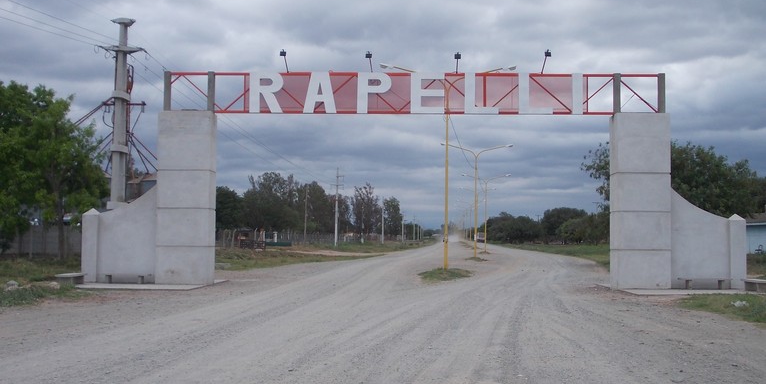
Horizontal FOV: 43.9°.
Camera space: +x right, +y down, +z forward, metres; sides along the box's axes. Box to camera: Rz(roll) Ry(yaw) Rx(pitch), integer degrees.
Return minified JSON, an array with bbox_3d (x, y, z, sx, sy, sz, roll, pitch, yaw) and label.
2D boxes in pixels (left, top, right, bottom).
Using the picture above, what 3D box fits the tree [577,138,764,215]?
[{"bbox_3d":[17.625,0.577,57.831,10.244,7.321,8.707,0,-3,17],"label":"tree"}]

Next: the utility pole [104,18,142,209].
[{"bbox_3d":[-12.594,-2.487,45.726,1.800,11.869,1.100,0,-3,-1],"label":"utility pole"}]

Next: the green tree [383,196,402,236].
[{"bbox_3d":[2.601,7.613,264.718,5.572,12.175,5.572,0,-3,1],"label":"green tree"}]

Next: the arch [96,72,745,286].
[{"bbox_3d":[0.744,-0.379,27.281,18.906,6.129,0.950,0,-3,3],"label":"arch"}]

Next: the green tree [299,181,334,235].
[{"bbox_3d":[-12.978,3.916,184.724,7.002,11.929,7.002,1,-3,-4],"label":"green tree"}]

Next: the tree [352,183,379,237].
[{"bbox_3d":[-3.955,4.889,224.681,6.623,13.815,6.623,0,-3,-1],"label":"tree"}]

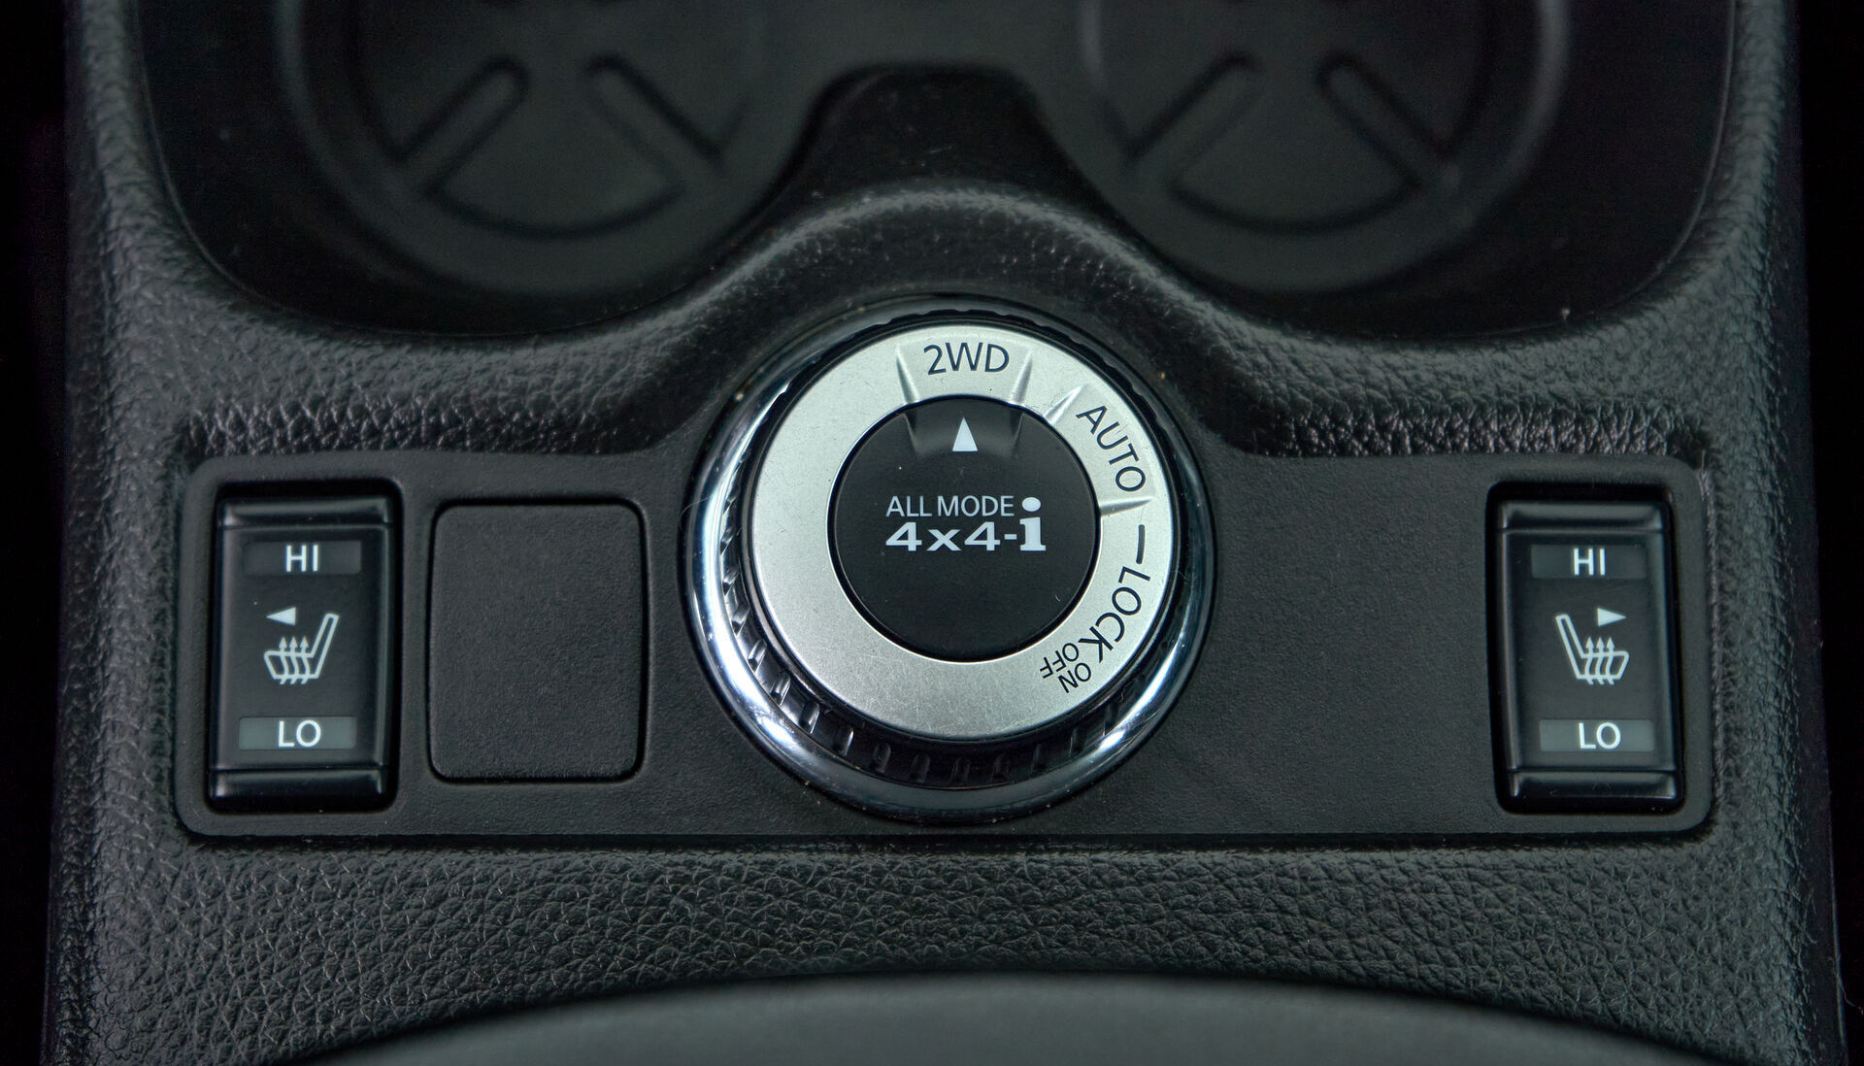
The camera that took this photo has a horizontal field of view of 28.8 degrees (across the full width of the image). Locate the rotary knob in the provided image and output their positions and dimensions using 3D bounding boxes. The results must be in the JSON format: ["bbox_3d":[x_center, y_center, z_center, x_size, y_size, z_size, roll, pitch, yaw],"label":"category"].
[{"bbox_3d":[0.002,0.001,0.410,0.060,0.021,0.060,0,80,-2],"label":"rotary knob"}]

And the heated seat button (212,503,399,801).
[{"bbox_3d":[-0.072,0.014,0.417,0.020,0.009,0.035,0,80,-2],"label":"heated seat button"}]

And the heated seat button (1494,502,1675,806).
[{"bbox_3d":[0.076,0.014,0.423,0.020,0.009,0.035,0,80,-2],"label":"heated seat button"}]

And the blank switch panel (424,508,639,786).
[{"bbox_3d":[-0.045,0.013,0.417,0.024,0.004,0.031,0,80,-2],"label":"blank switch panel"}]

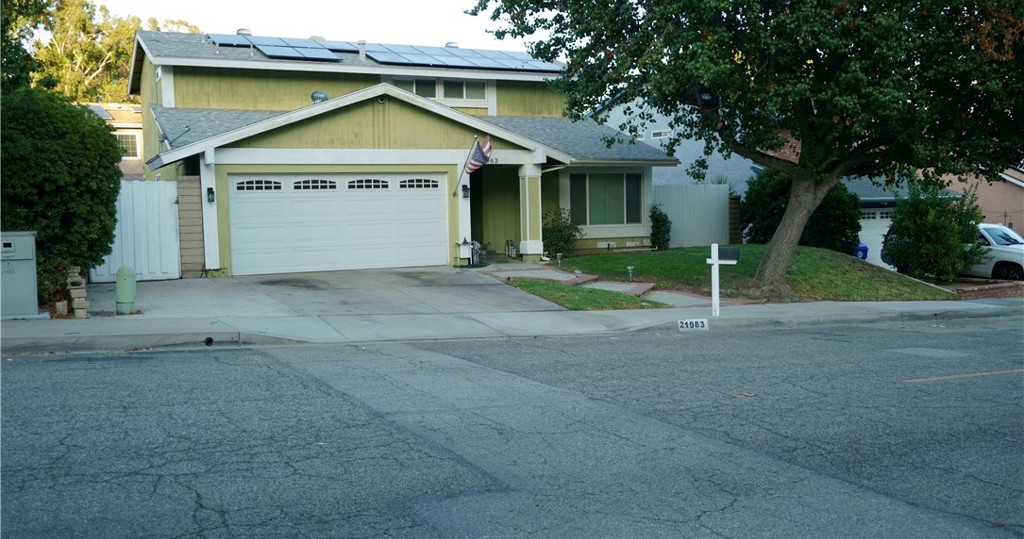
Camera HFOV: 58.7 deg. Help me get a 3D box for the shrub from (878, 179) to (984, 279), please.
[{"bbox_3d":[10.163,-0.918,22.000,2.350,2.350,2.350,-3,5,-26],"label":"shrub"}]

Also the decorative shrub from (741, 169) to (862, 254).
[{"bbox_3d":[8.269,-1.571,26.000,2.900,2.600,3.400,-3,5,-26],"label":"decorative shrub"}]

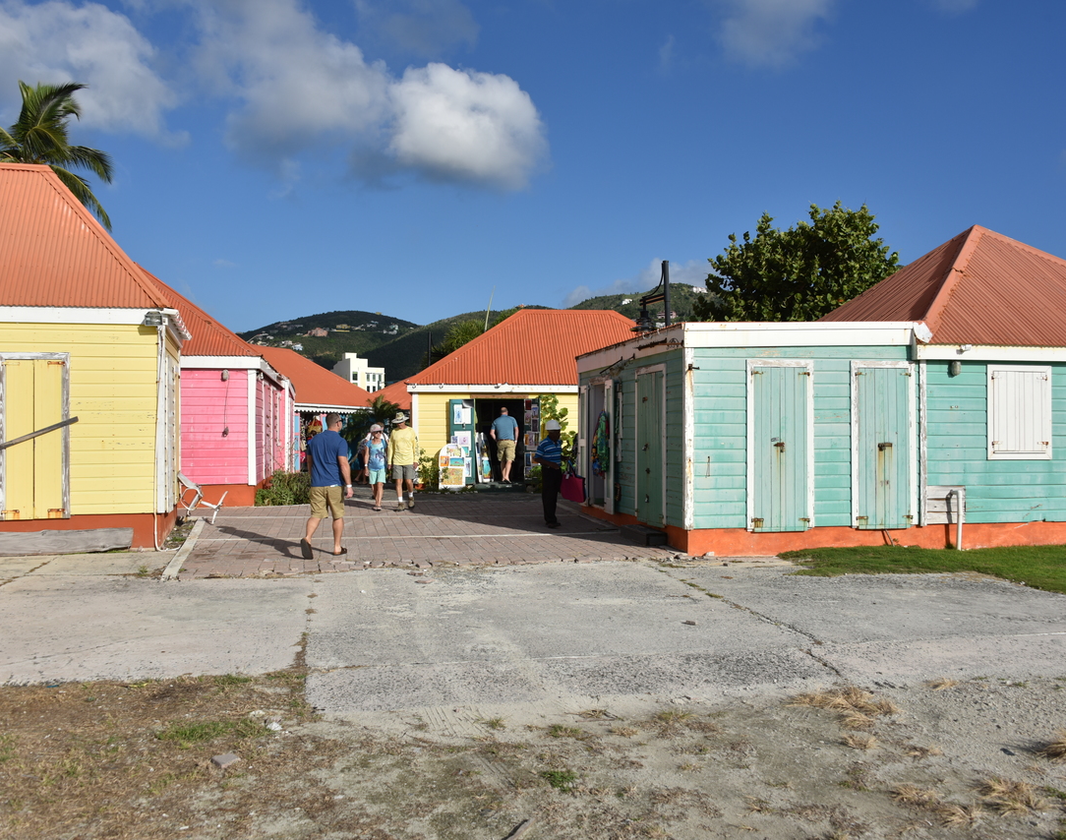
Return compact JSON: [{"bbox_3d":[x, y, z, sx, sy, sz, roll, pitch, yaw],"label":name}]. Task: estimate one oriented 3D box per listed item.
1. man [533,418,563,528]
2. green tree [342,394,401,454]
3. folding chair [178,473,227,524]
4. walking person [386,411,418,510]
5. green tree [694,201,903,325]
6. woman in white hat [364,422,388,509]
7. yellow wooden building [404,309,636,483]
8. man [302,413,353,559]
[{"bbox_3d":[0.243,0.854,15.700,0.360,1.720,0.480,-1,-1,35],"label":"man"},{"bbox_3d":[-4.130,0.510,25.000,1.700,2.200,1.700,0,-1,0],"label":"green tree"},{"bbox_3d":[-5.330,1.270,15.800,0.700,0.830,0.600,0,-1,-10],"label":"folding chair"},{"bbox_3d":[-2.360,0.768,17.900,0.580,1.810,0.400,0,-1,0],"label":"walking person"},{"bbox_3d":[6.720,-1.900,25.000,5.600,7.200,5.400,0,-1,0],"label":"green tree"},{"bbox_3d":[-2.870,0.868,18.000,0.450,1.590,0.340,0,-1,-12],"label":"woman in white hat"},{"bbox_3d":[0.880,-0.625,27.200,9.000,4.800,6.600,0,-1,-9],"label":"yellow wooden building"},{"bbox_3d":[-2.567,0.815,12.200,0.550,1.780,0.500,-1,-1,27],"label":"man"}]

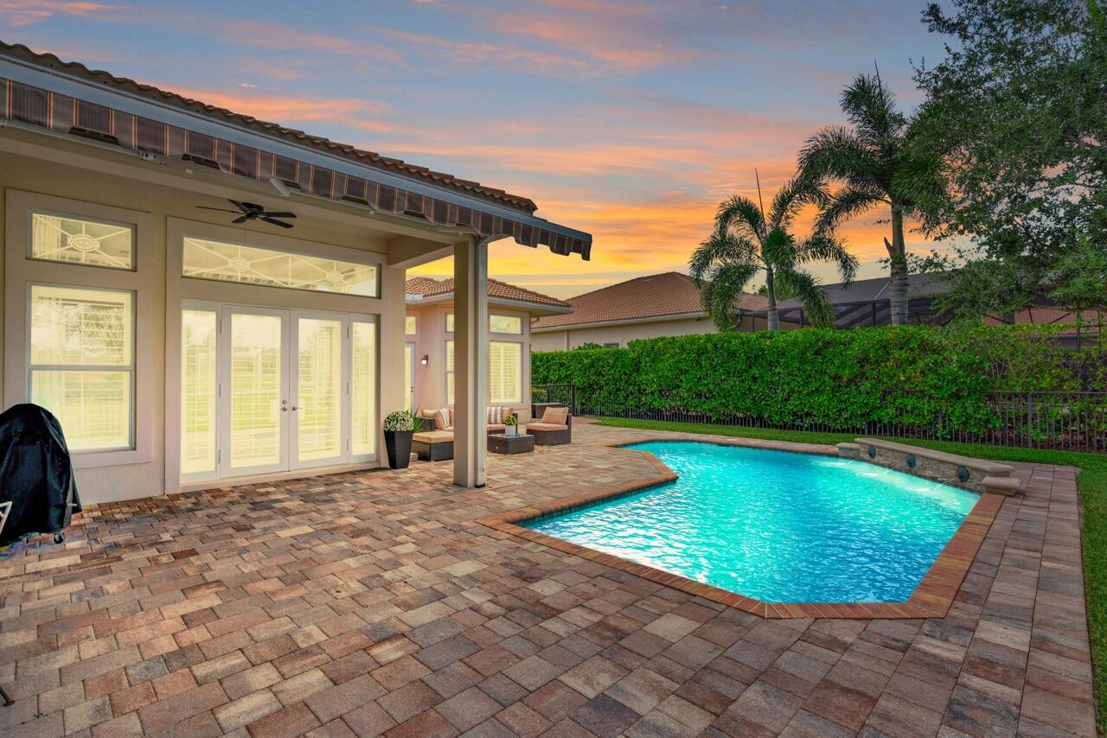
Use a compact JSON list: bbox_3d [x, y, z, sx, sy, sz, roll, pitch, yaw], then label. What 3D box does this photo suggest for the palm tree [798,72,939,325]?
[{"bbox_3d":[9.133,-3.312,14.726,4.300,10.028,4.300,0,-1,44],"label":"palm tree"}]

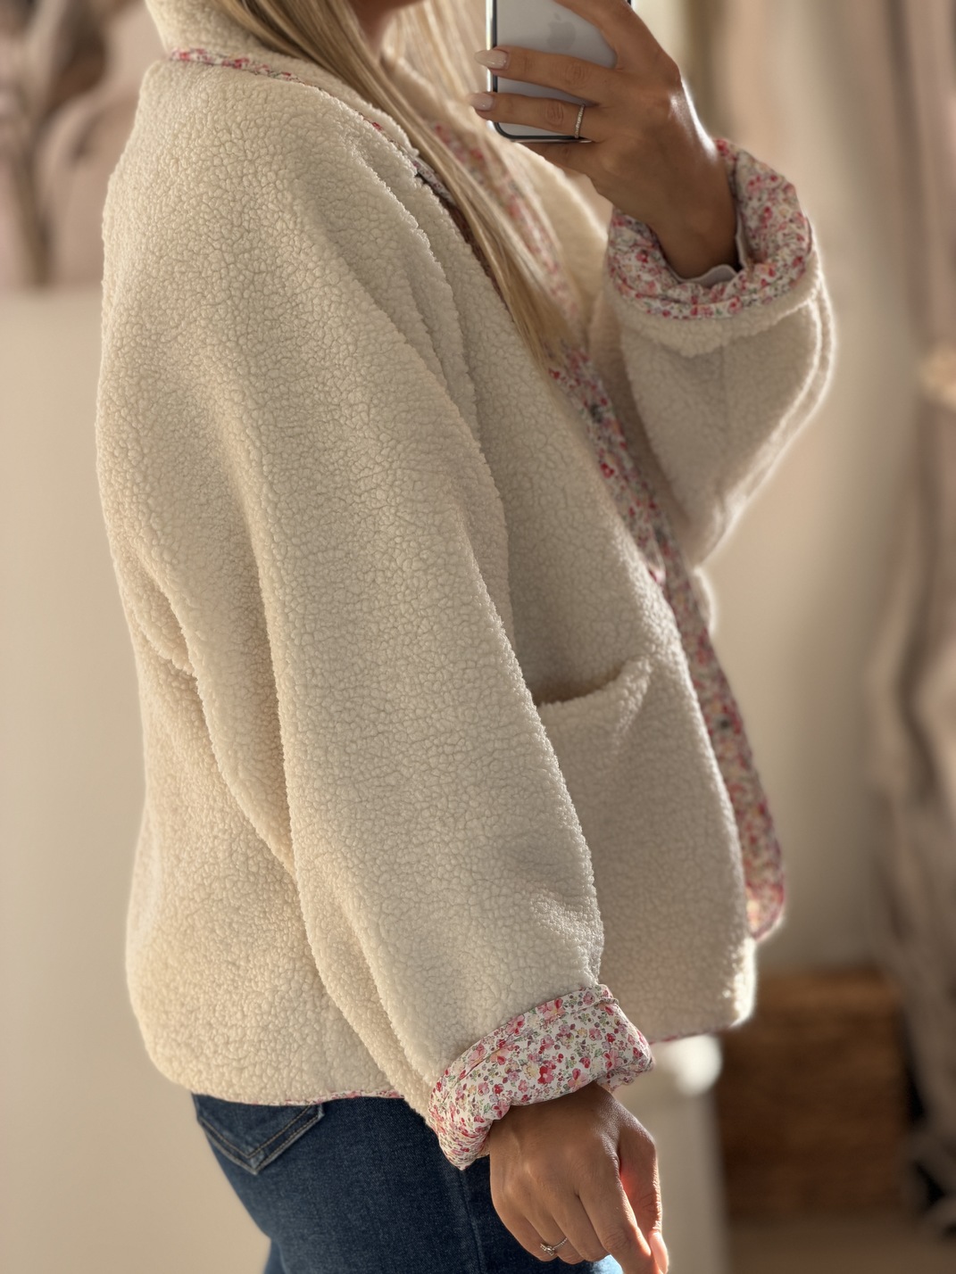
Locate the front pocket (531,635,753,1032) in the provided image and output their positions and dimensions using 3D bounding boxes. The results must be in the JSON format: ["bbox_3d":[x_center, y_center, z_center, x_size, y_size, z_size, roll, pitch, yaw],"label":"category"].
[{"bbox_3d":[0.084,0.115,2.040,0.165,0.200,0.050,-10,6,-44],"label":"front pocket"}]

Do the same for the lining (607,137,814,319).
[{"bbox_3d":[0.126,-0.221,1.990,0.112,0.065,0.100,-7,36,5],"label":"lining"}]

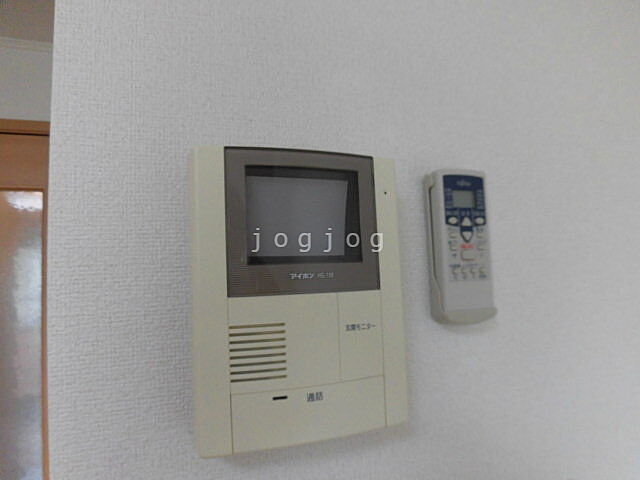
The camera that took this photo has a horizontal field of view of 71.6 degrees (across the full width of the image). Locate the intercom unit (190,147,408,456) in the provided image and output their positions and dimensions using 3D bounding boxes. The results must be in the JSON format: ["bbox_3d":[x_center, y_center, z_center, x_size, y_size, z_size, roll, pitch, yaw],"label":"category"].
[{"bbox_3d":[-0.014,0.042,0.358,0.166,0.220,0.042,-1,-5,-21],"label":"intercom unit"}]

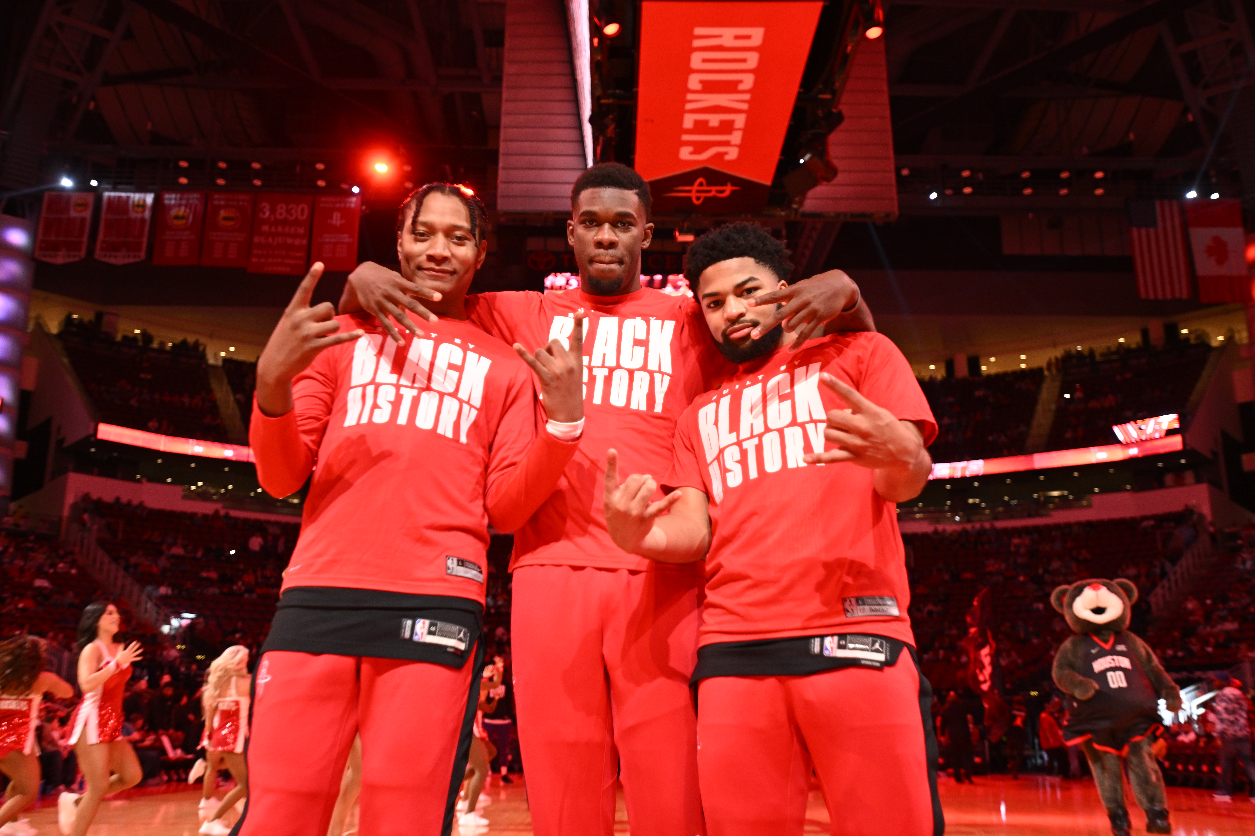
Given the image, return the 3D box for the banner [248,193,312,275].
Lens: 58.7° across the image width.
[{"bbox_3d":[-17.673,-9.418,57.000,2.940,4.420,0.050,2,-16,-4],"label":"banner"}]

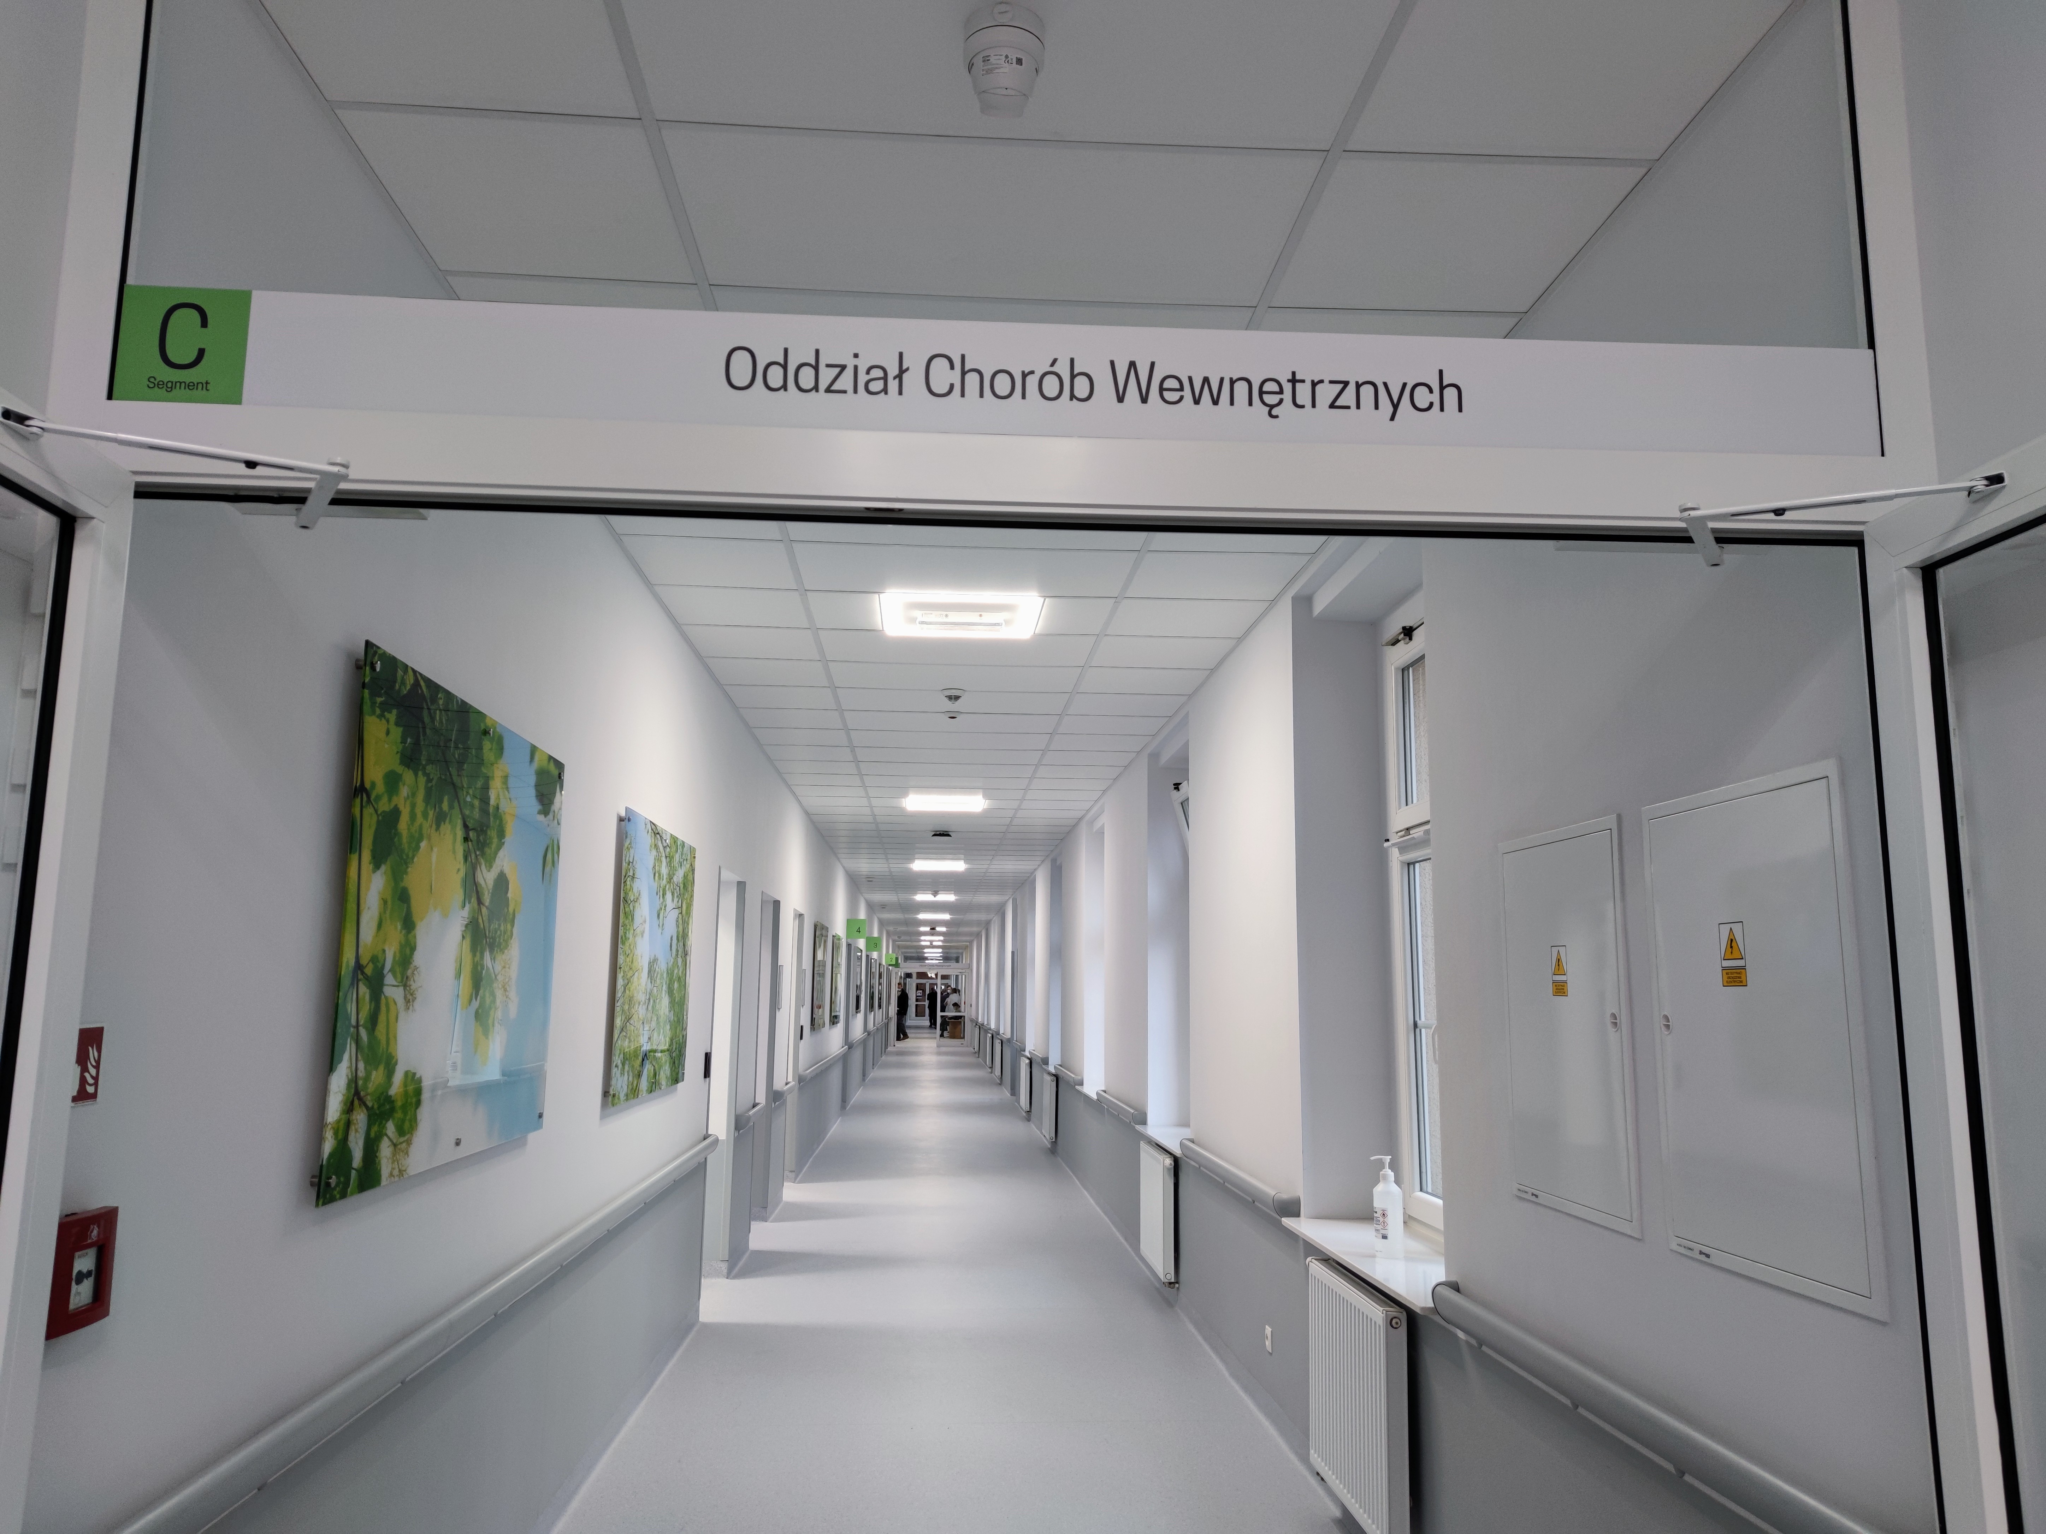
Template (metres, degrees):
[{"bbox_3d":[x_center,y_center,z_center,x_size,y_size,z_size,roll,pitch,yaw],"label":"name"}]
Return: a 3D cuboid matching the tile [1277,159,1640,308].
[{"bbox_3d":[0.846,-1.065,2.859,0.584,0.020,0.583,1,-9,-4],"label":"tile"}]

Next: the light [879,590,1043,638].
[{"bbox_3d":[-0.246,-0.628,5.665,0.601,0.049,0.585,1,-9,-4],"label":"light"}]

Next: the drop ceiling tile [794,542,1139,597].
[{"bbox_3d":[-0.208,-0.713,5.088,1.177,0.025,0.579,1,-9,-4],"label":"drop ceiling tile"}]

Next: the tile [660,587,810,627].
[{"bbox_3d":[-1.127,-0.638,5.609,0.529,0.025,0.579,1,-9,-4],"label":"tile"}]

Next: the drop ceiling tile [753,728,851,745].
[{"bbox_3d":[-1.324,-0.182,8.574,0.534,0.020,0.583,1,-9,-4],"label":"drop ceiling tile"}]

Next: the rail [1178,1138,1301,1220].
[{"bbox_3d":[0.860,1.675,5.877,0.092,0.086,1.950,1,-9,-4],"label":"rail"}]

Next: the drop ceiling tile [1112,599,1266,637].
[{"bbox_3d":[0.656,-0.605,5.720,0.579,0.025,0.579,1,-9,-4],"label":"drop ceiling tile"}]

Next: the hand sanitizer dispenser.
[{"bbox_3d":[1.122,1.352,4.376,0.099,0.293,0.089,2,-9,-12],"label":"hand sanitizer dispenser"}]

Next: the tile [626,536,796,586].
[{"bbox_3d":[-1.089,-0.729,5.033,0.529,0.025,0.579,1,-9,-4],"label":"tile"}]

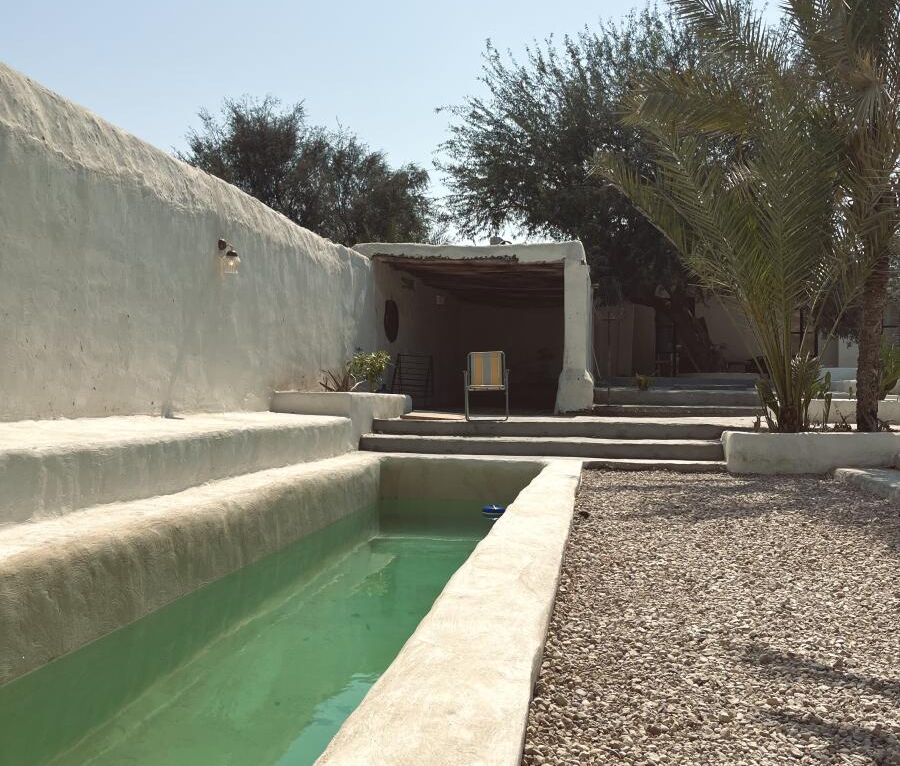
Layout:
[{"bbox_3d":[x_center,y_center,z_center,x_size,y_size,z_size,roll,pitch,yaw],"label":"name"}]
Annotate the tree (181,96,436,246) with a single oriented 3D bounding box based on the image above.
[{"bbox_3d":[-3.800,-3.700,24.000,7.200,8.000,6.800,0,-1,0],"label":"tree"}]

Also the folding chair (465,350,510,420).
[{"bbox_3d":[0.420,0.035,10.450,0.530,0.790,0.540,0,-1,4],"label":"folding chair"}]

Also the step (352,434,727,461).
[{"bbox_3d":[0.930,0.667,9.420,3.650,0.150,0.800,0,-1,15],"label":"step"}]

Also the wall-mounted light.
[{"bbox_3d":[-2.090,-1.190,8.500,0.210,0.340,0.150,0,-1,9],"label":"wall-mounted light"}]

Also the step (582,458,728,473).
[{"bbox_3d":[1.890,0.773,8.320,1.300,0.090,0.400,0,-1,15],"label":"step"}]

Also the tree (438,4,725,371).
[{"bbox_3d":[2.900,-3.700,17.300,6.400,7.400,6.200,0,-1,0],"label":"tree"}]

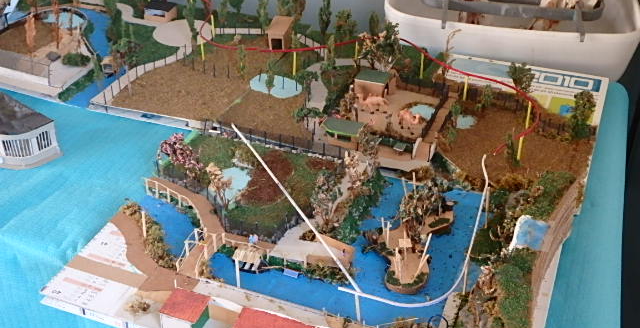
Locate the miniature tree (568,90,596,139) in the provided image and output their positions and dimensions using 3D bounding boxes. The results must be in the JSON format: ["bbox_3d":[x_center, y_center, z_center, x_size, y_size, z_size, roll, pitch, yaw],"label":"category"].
[{"bbox_3d":[0.436,-0.080,1.274,0.043,0.088,0.043,12,37,19],"label":"miniature tree"}]

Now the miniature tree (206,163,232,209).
[{"bbox_3d":[-0.147,0.030,1.144,0.039,0.078,0.039,-1,35,1],"label":"miniature tree"}]

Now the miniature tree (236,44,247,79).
[{"bbox_3d":[-0.150,-0.194,1.471,0.019,0.071,0.019,-1,35,1],"label":"miniature tree"}]

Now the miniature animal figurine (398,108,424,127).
[{"bbox_3d":[0.153,-0.077,1.321,0.019,0.039,0.047,-22,40,-27],"label":"miniature animal figurine"}]

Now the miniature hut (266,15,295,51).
[{"bbox_3d":[-0.080,-0.265,1.584,0.035,0.056,0.040,7,36,12],"label":"miniature hut"}]

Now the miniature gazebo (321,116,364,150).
[{"bbox_3d":[0.040,-0.052,1.298,0.070,0.029,0.045,12,37,19],"label":"miniature gazebo"}]

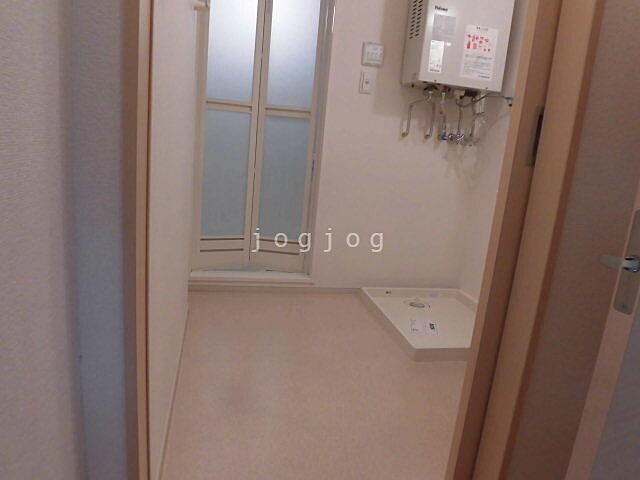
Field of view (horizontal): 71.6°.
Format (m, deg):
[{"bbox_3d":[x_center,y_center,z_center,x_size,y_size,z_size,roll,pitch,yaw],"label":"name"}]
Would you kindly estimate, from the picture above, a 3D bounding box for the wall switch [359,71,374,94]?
[{"bbox_3d":[0.254,-0.841,2.369,0.073,0.120,0.013,2,14,-14],"label":"wall switch"}]

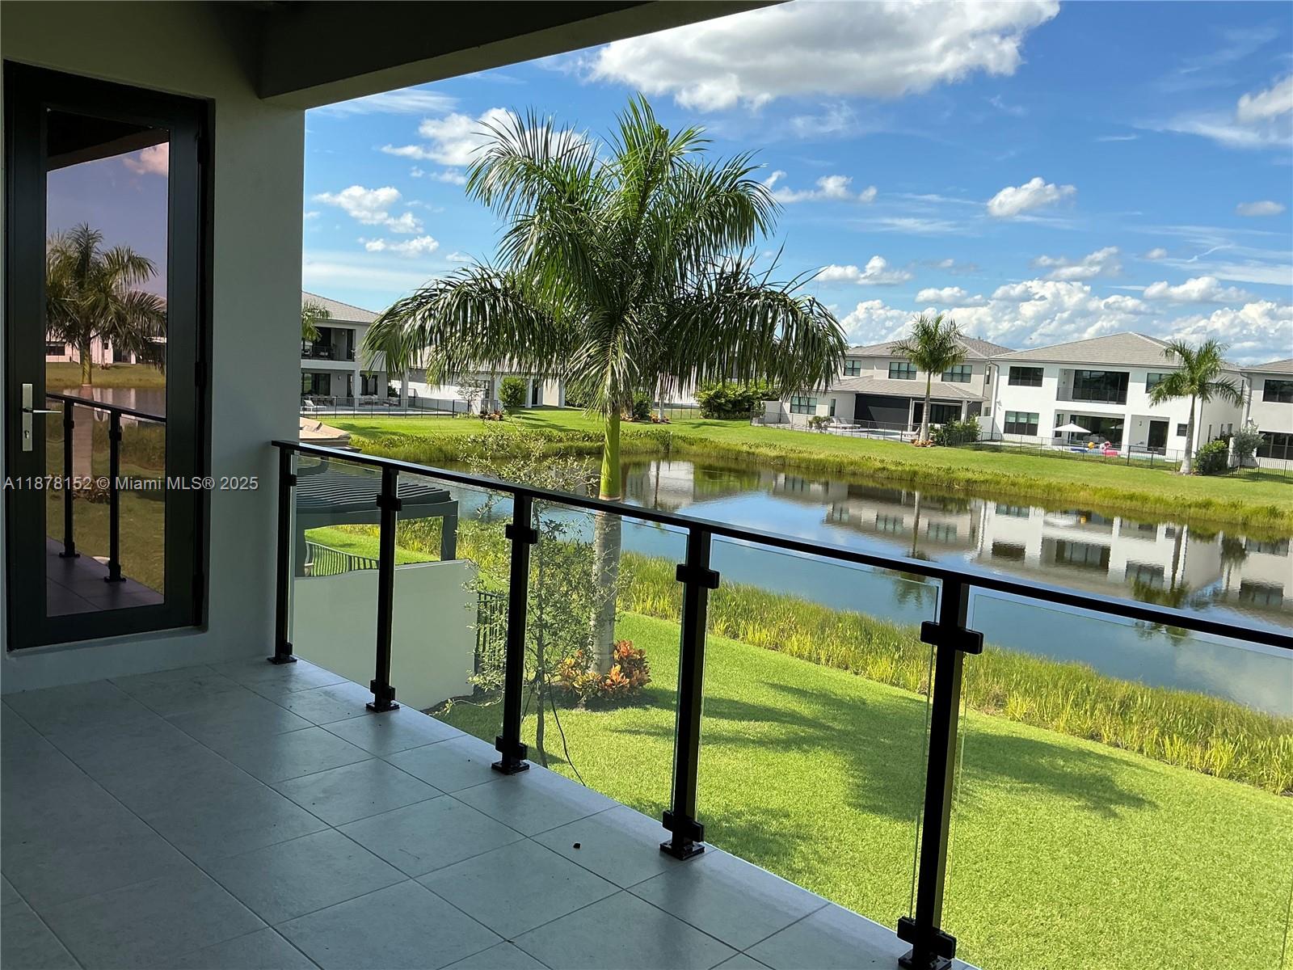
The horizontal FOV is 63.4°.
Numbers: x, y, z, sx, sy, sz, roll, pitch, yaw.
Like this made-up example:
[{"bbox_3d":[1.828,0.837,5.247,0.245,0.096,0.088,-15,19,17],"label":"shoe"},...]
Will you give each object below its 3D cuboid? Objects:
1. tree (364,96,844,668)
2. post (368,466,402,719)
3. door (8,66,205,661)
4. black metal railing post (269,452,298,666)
[{"bbox_3d":[-0.678,-1.407,15.816,6.968,8.668,6.609,3,6,0],"label":"tree"},{"bbox_3d":[-1.127,0.450,4.541,0.100,1.071,0.100,9,9,43],"label":"post"},{"bbox_3d":[-2.428,-0.533,4.725,0.811,2.493,0.080,-3,9,-42],"label":"door"},{"bbox_3d":[-1.783,0.345,5.149,0.100,1.071,0.100,9,9,43],"label":"black metal railing post"}]

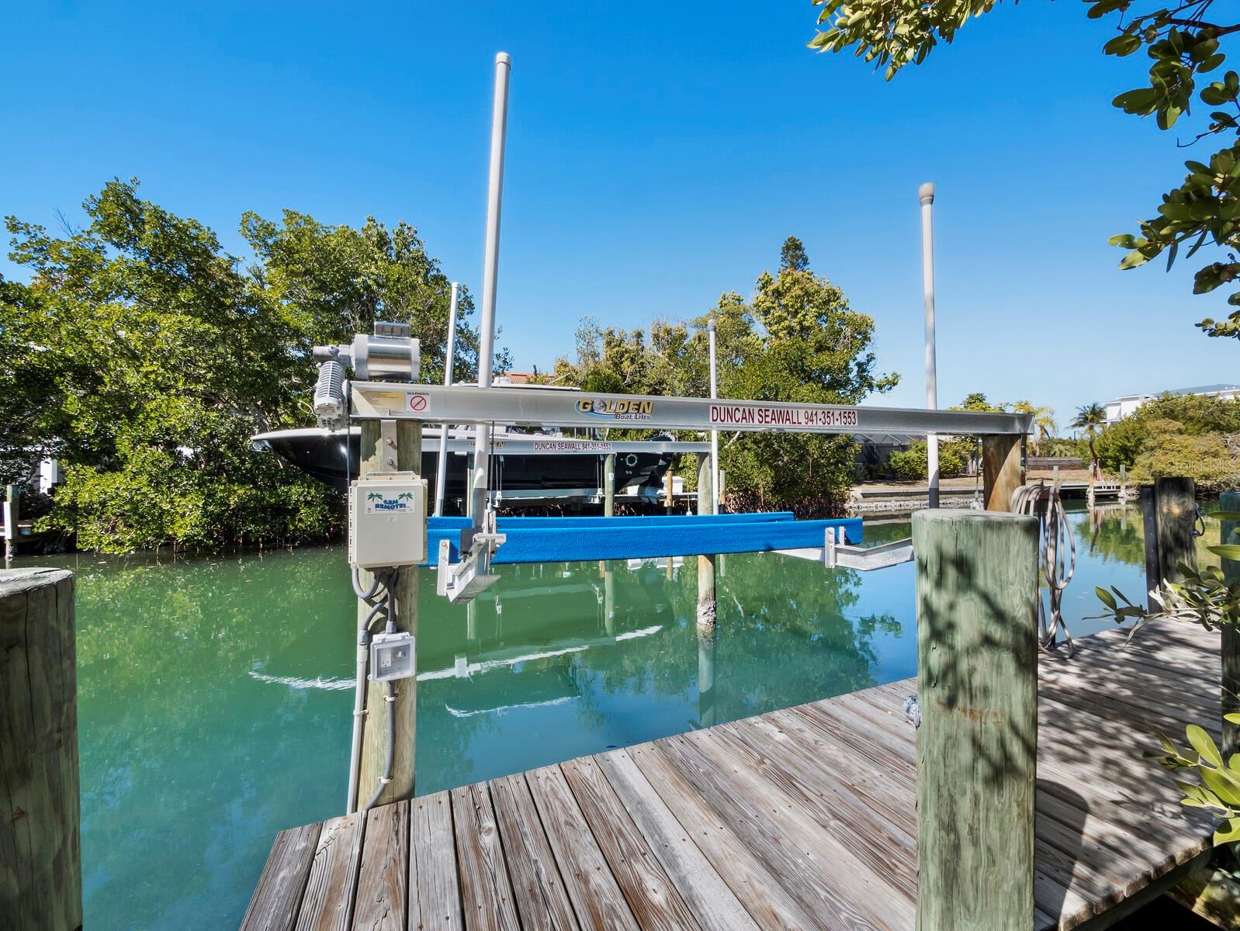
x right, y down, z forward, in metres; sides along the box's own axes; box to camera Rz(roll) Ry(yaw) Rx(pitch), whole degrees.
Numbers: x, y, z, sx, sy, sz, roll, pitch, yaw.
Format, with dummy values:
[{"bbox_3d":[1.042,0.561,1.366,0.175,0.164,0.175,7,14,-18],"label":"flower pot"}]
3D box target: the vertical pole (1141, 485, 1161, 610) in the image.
[{"bbox_3d":[4.498,0.720,4.250,0.075,1.100,0.075,-3,0,-22],"label":"vertical pole"}]

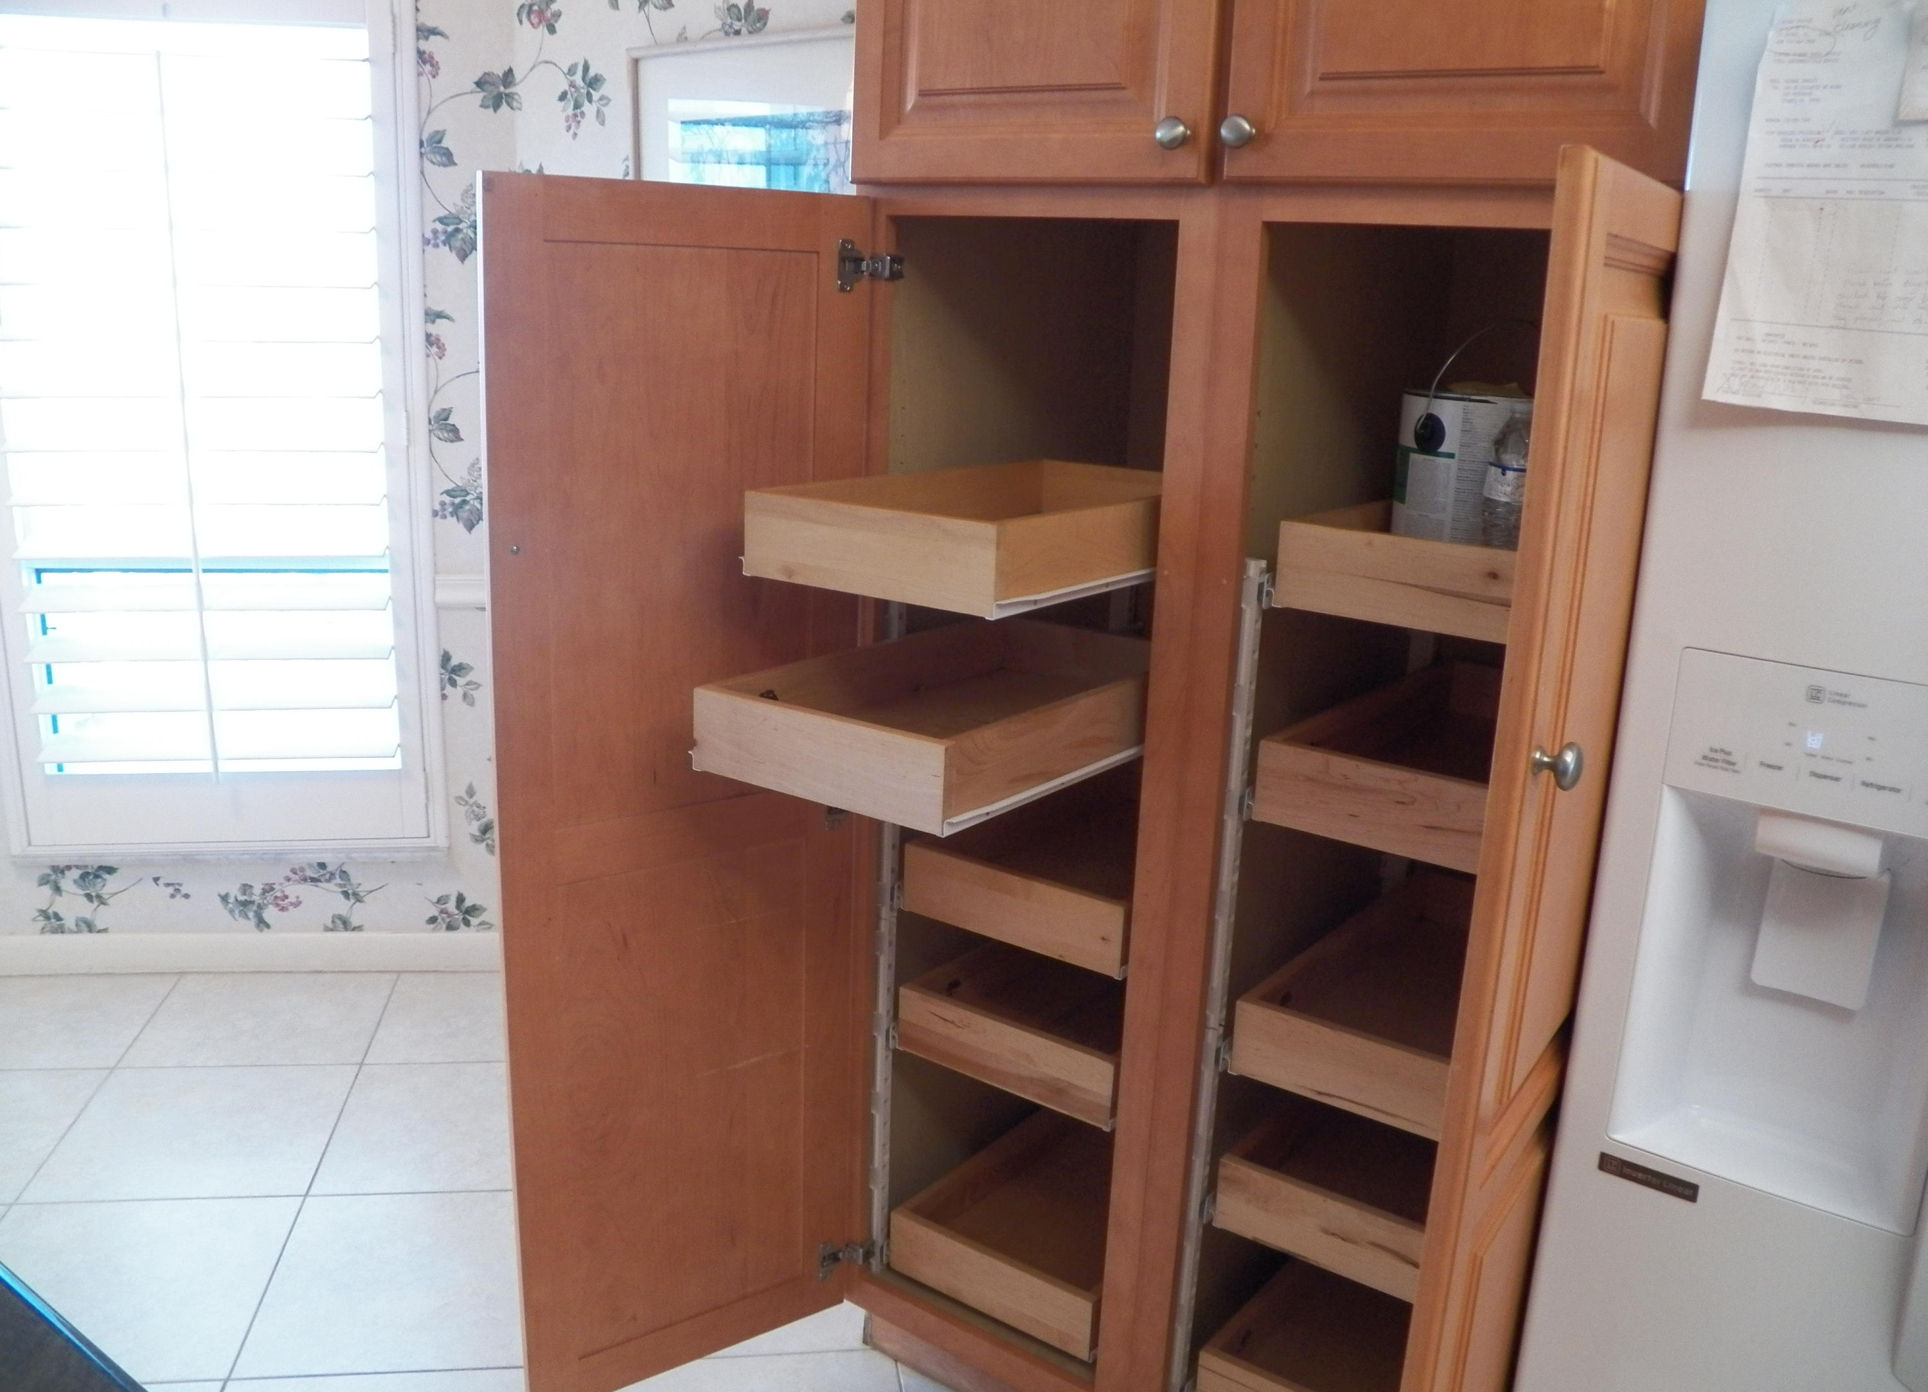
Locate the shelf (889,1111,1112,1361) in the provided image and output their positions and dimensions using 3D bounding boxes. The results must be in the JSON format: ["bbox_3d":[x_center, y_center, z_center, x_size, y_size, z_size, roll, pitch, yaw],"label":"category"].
[{"bbox_3d":[0.194,0.702,2.226,0.314,0.087,0.569,12,17,33],"label":"shelf"}]

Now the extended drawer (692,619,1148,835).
[{"bbox_3d":[0.016,0.010,1.736,0.314,0.087,0.569,12,17,33],"label":"extended drawer"}]

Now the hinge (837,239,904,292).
[{"bbox_3d":[-0.102,-0.483,1.761,0.078,0.057,0.030,-7,17,-33],"label":"hinge"}]

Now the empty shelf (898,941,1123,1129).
[{"bbox_3d":[0.208,0.391,2.147,0.314,0.087,0.569,12,17,33],"label":"empty shelf"}]

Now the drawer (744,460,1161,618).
[{"bbox_3d":[0.065,-0.191,1.743,0.314,0.087,0.569,12,17,33],"label":"drawer"}]

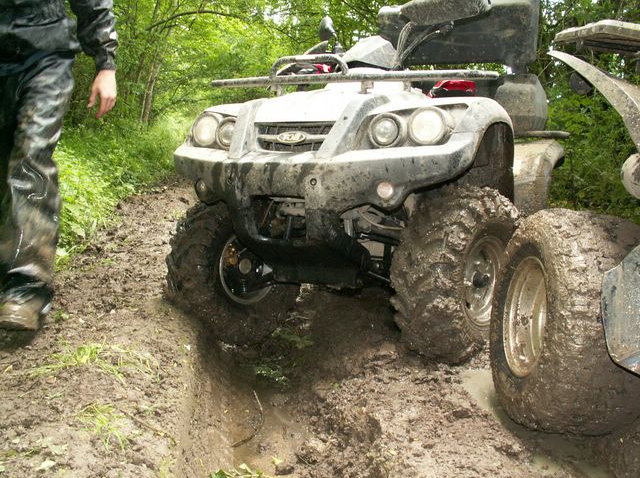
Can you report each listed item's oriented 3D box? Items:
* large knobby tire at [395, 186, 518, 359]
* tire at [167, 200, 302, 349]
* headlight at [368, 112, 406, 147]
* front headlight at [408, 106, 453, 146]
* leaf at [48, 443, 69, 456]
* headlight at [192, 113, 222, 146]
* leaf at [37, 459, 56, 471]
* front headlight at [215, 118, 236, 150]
[{"bbox_3d":[0.523,0.139,2.390,0.230,0.645,0.645,3,10,37],"label":"large knobby tire"},{"bbox_3d":[-0.365,0.128,2.760,0.220,0.640,0.640,3,10,37],"label":"tire"},{"bbox_3d":[0.223,-0.346,2.071,0.107,0.107,0.090,3,11,21],"label":"headlight"},{"bbox_3d":[0.353,-0.360,2.069,0.117,0.117,0.085,3,11,21],"label":"front headlight"},{"bbox_3d":[-0.596,0.481,1.478,0.040,0.010,0.038,-1,10,0],"label":"leaf"},{"bbox_3d":[-0.393,-0.395,2.349,0.118,0.118,0.085,3,11,21],"label":"headlight"},{"bbox_3d":[-0.596,0.493,1.409,0.040,0.010,0.038,-1,10,0],"label":"leaf"},{"bbox_3d":[-0.299,-0.369,2.271,0.108,0.108,0.090,3,11,21],"label":"front headlight"}]

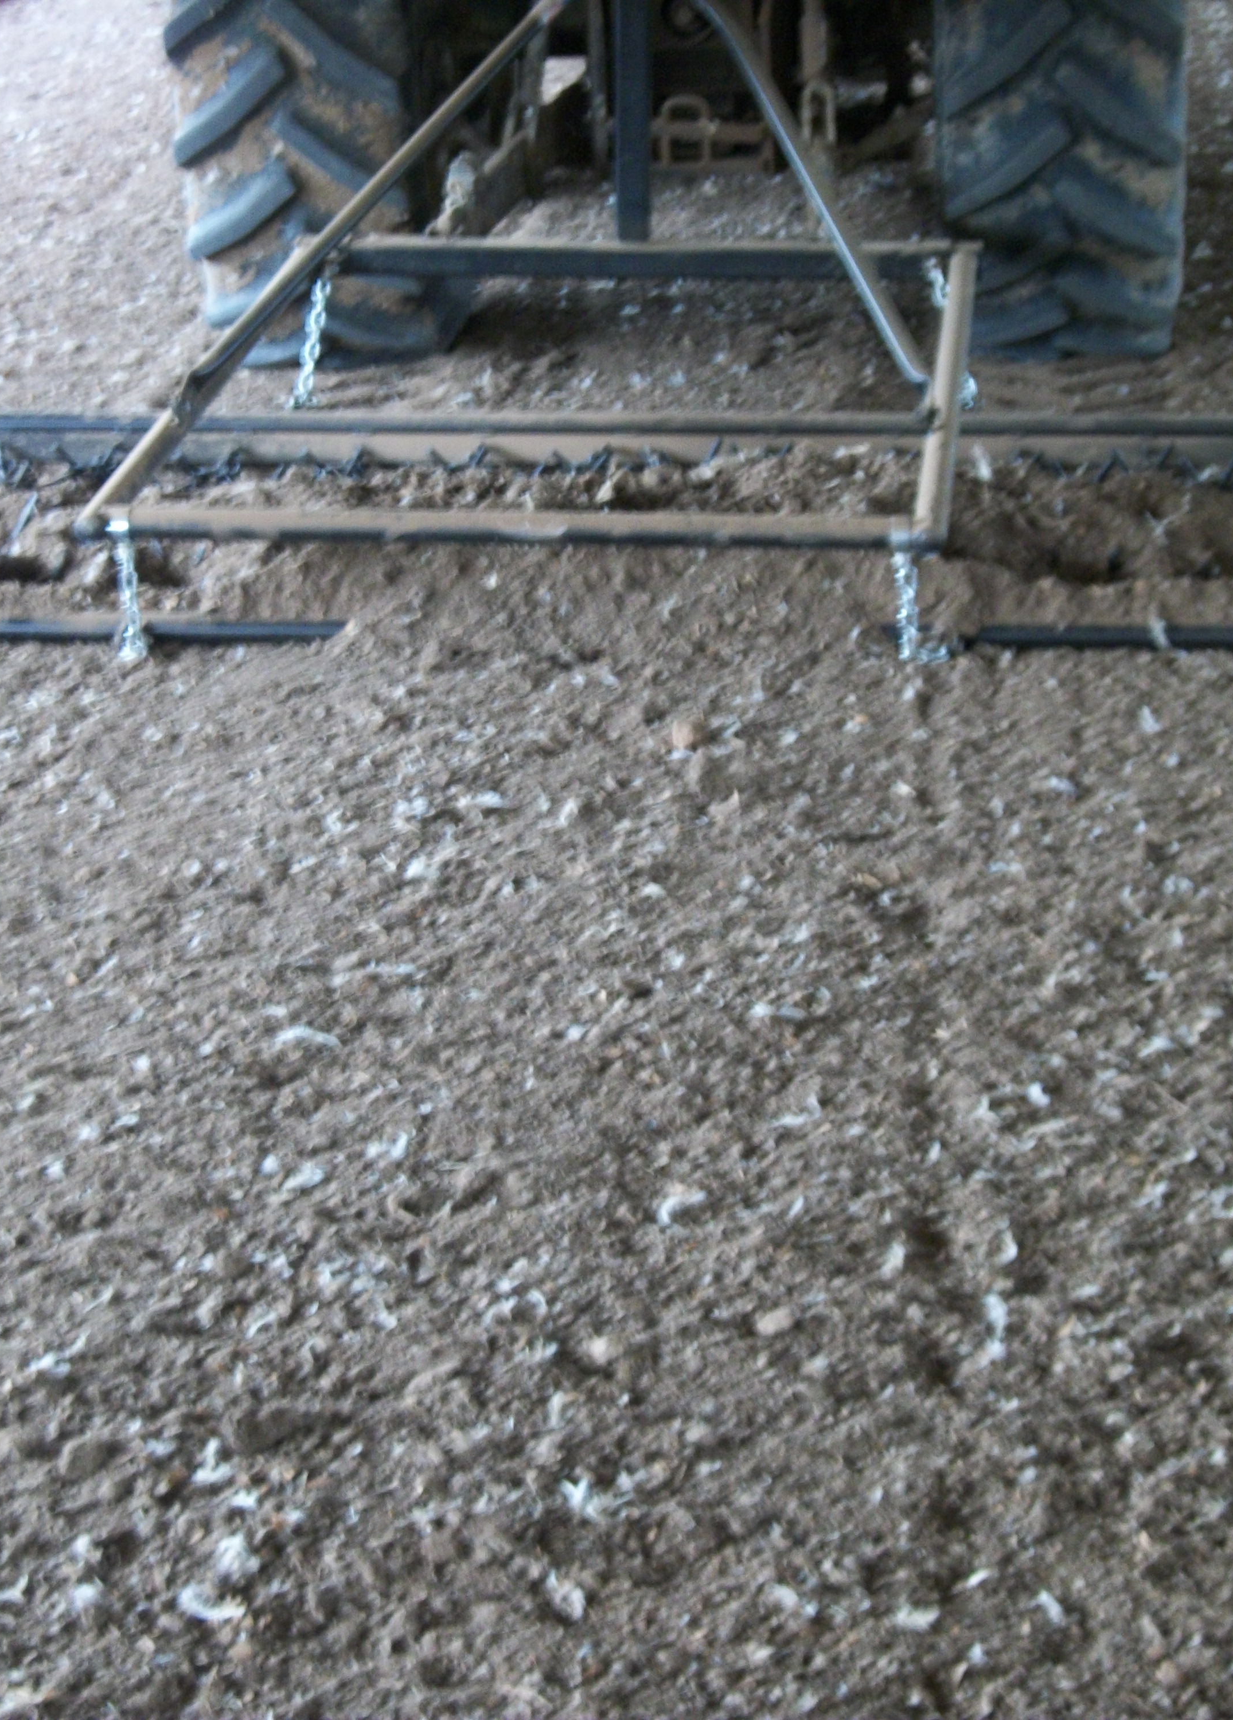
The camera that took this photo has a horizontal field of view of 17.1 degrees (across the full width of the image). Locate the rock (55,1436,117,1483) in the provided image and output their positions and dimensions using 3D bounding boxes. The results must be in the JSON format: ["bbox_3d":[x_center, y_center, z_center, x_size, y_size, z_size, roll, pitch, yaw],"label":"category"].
[{"bbox_3d":[-0.374,0.423,2.904,0.044,0.030,0.040,-3,16,-8],"label":"rock"}]

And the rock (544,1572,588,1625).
[{"bbox_3d":[-0.033,0.482,2.688,0.029,0.028,0.031,-1,16,-1],"label":"rock"}]

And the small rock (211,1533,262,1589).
[{"bbox_3d":[-0.254,0.468,2.743,0.035,0.029,0.035,-2,16,-6],"label":"small rock"}]

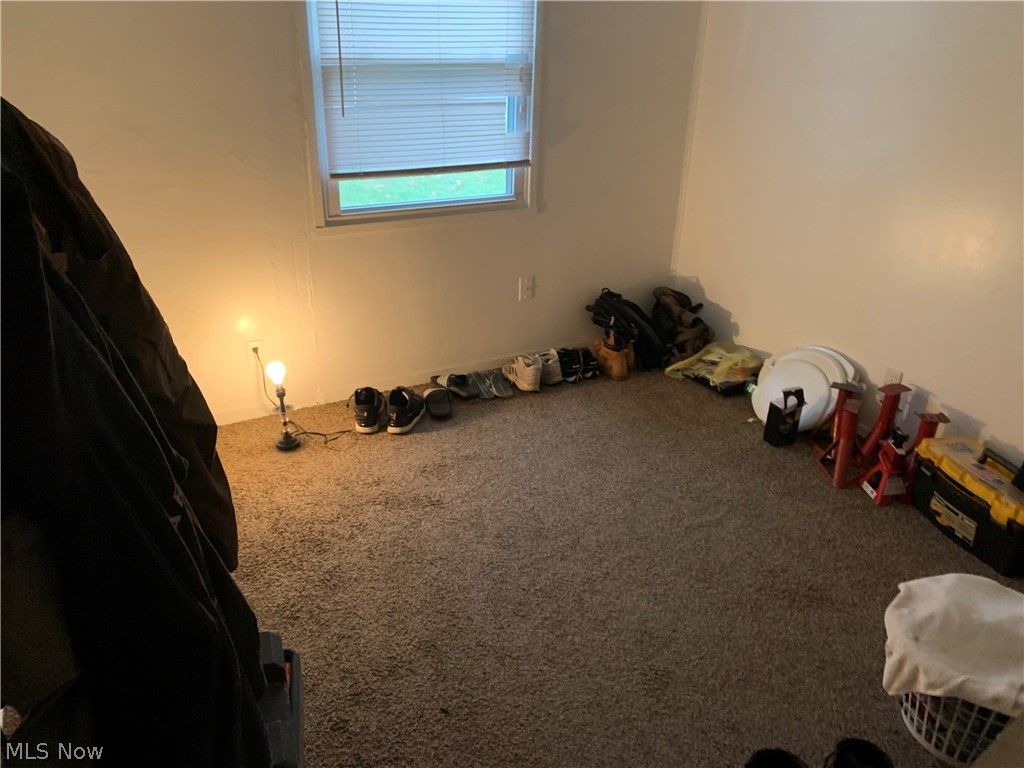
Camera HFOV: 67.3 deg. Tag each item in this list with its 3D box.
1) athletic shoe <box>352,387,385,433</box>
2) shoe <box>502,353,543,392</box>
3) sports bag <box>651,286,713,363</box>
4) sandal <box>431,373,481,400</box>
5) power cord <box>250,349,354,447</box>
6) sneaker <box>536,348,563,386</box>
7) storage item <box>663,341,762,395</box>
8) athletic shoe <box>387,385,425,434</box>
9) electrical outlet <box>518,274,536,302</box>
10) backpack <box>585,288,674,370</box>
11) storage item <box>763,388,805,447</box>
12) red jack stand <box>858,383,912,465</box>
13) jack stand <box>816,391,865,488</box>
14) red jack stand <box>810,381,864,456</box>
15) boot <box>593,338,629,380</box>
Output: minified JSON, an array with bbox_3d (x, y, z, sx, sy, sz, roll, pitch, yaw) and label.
[{"bbox_3d":[-0.598,0.077,3.212,0.105,0.120,0.295,-1,25,-6],"label":"athletic shoe"},{"bbox_3d":[0.033,-0.081,3.521,0.105,0.125,0.280,-11,28,-24],"label":"shoe"},{"bbox_3d":[0.800,-0.324,3.876,0.290,0.360,0.260,-7,26,-18],"label":"sports bag"},{"bbox_3d":[-0.262,-0.015,3.472,0.100,0.085,0.265,-18,31,-36],"label":"sandal"},{"bbox_3d":[-0.822,0.036,3.060,0.320,0.310,0.360,-12,28,-27],"label":"power cord"},{"bbox_3d":[0.137,-0.113,3.594,0.105,0.125,0.280,-11,28,-24],"label":"sneaker"},{"bbox_3d":[0.971,-0.075,3.551,0.290,0.135,0.350,-12,29,-27],"label":"storage item"},{"bbox_3d":[-0.432,0.078,3.158,0.105,0.125,0.280,4,26,5],"label":"athletic shoe"},{"bbox_3d":[0.072,-0.438,3.549,0.073,0.115,0.016,-12,29,-27],"label":"electrical outlet"},{"bbox_3d":[0.552,-0.267,3.681,0.280,0.400,0.210,8,53,51],"label":"backpack"},{"bbox_3d":[1.087,0.125,3.081,0.115,0.230,0.085,-12,28,-27],"label":"storage item"},{"bbox_3d":[1.446,0.145,2.996,0.180,0.285,0.200,-18,31,-36],"label":"red jack stand"},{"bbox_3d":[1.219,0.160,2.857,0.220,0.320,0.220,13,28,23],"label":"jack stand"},{"bbox_3d":[1.279,0.127,3.023,0.200,0.285,0.180,9,26,16],"label":"red jack stand"},{"bbox_3d":[0.440,-0.156,3.716,0.110,0.170,0.300,-9,27,-21],"label":"boot"}]

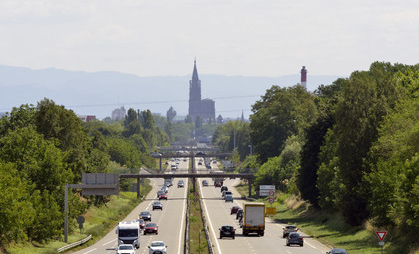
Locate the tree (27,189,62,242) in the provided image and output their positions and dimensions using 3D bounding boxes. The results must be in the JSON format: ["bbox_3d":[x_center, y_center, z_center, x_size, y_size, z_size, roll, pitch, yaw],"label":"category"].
[{"bbox_3d":[-18.400,9.880,391.000,4.100,5.900,4.100,0,0,0],"label":"tree"}]

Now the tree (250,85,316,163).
[{"bbox_3d":[18.000,0.900,850.000,16.000,22.000,15.000,0,0,0],"label":"tree"}]

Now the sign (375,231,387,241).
[{"bbox_3d":[17.450,11.150,355.000,1.180,1.040,0.050,0,0,0],"label":"sign"}]

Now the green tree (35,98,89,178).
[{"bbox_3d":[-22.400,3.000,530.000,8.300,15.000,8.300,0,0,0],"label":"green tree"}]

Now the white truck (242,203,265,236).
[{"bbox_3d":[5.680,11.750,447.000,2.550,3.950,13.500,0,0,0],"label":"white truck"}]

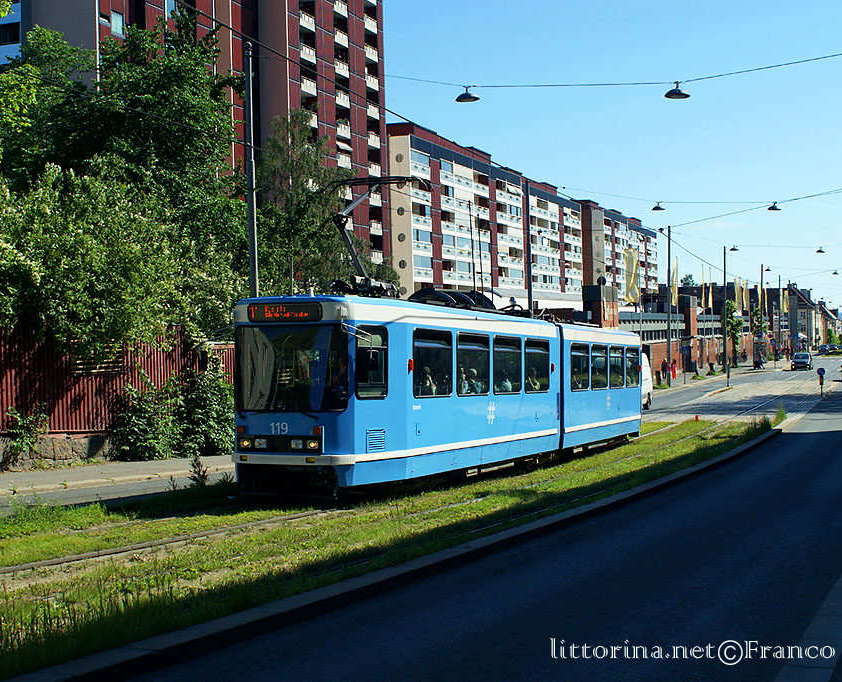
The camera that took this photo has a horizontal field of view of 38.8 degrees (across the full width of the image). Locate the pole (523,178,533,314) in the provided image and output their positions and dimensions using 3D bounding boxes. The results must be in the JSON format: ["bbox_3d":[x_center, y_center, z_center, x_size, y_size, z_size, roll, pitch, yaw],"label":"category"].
[{"bbox_3d":[4.771,-1.886,53.000,0.260,10.600,0.260,-1,0,21],"label":"pole"}]

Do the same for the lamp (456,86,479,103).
[{"bbox_3d":[1.121,-5.962,28.800,0.600,0.360,0.600,-1,1,0],"label":"lamp"}]

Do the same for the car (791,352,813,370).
[{"bbox_3d":[33.712,1.788,105.493,1.750,1.570,4.200,-1,1,21],"label":"car"}]

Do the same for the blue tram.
[{"bbox_3d":[2.115,1.174,28.569,2.500,3.450,22.180,-1,-2,22],"label":"blue tram"}]

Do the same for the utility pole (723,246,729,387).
[{"bbox_3d":[26.518,-2.743,104.000,0.250,11.000,0.250,-1,0,21],"label":"utility pole"}]

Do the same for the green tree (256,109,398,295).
[{"bbox_3d":[-3.998,-3.412,50.000,6.500,12.600,6.500,-1,0,21],"label":"green tree"}]

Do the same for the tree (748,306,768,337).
[{"bbox_3d":[38.013,-0.825,134.012,1.900,5.980,1.900,-1,1,21],"label":"tree"}]

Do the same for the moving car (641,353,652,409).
[{"bbox_3d":[9.216,2.035,55.332,2.000,2.450,5.400,-1,0,21],"label":"moving car"}]

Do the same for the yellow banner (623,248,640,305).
[{"bbox_3d":[16.922,-5.346,96.000,1.300,4.400,0.350,-1,1,15],"label":"yellow banner"}]

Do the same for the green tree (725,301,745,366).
[{"bbox_3d":[29.773,-0.690,113.510,1.900,6.320,1.900,-1,1,21],"label":"green tree"}]

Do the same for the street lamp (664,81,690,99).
[{"bbox_3d":[5.419,-5.328,25.300,0.560,0.380,0.560,-1,0,21],"label":"street lamp"}]

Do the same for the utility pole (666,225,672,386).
[{"bbox_3d":[16.517,-2.363,79.500,0.250,10.800,0.250,-1,0,21],"label":"utility pole"}]

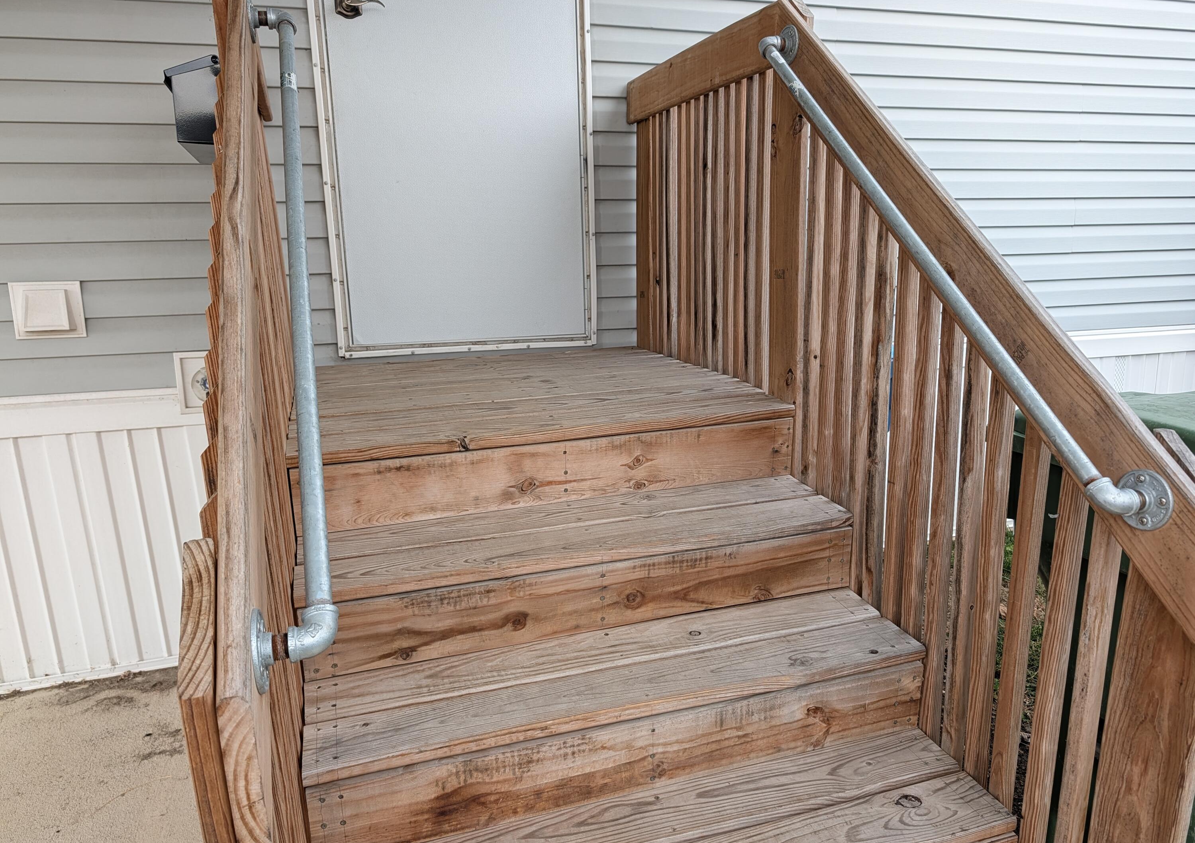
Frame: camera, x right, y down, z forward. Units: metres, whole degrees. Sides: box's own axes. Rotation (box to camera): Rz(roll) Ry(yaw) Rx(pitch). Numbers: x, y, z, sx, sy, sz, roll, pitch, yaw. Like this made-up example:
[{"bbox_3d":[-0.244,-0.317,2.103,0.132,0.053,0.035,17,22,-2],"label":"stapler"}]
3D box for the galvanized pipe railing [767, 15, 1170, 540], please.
[{"bbox_3d":[0.598,-0.392,1.597,0.080,0.090,1.422,-6,52,-17],"label":"galvanized pipe railing"}]

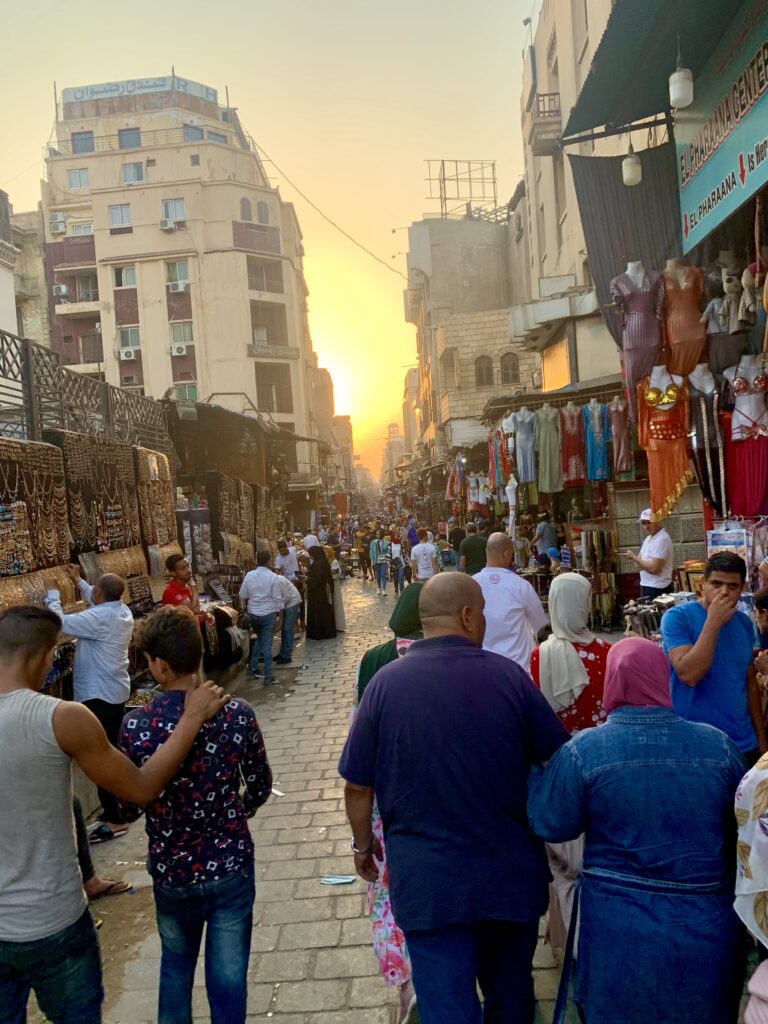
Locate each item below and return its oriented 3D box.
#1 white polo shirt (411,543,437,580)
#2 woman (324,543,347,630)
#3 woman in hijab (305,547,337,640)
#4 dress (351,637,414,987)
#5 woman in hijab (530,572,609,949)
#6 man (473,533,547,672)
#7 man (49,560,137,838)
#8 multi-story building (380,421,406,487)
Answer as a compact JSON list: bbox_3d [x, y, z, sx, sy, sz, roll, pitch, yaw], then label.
[{"bbox_3d":[0.719,0.901,14.000,0.470,0.670,0.280,-4,1,-2],"label":"white polo shirt"},{"bbox_3d":[-0.931,1.383,13.900,0.420,1.580,0.480,-3,2,31],"label":"woman"},{"bbox_3d":[-1.081,1.427,13.300,0.460,1.570,0.500,-4,1,-6],"label":"woman in hijab"},{"bbox_3d":[0.113,1.071,2.750,0.480,1.260,0.350,-4,1,-1],"label":"dress"},{"bbox_3d":[0.860,1.090,3.400,0.460,1.600,0.350,-4,1,0],"label":"woman in hijab"},{"bbox_3d":[0.774,0.997,4.900,0.580,1.740,0.380,-4,1,3],"label":"man"},{"bbox_3d":[-1.926,1.276,5.100,0.640,1.750,0.500,-3,2,25],"label":"man"},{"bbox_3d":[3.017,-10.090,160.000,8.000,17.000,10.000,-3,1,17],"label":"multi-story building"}]

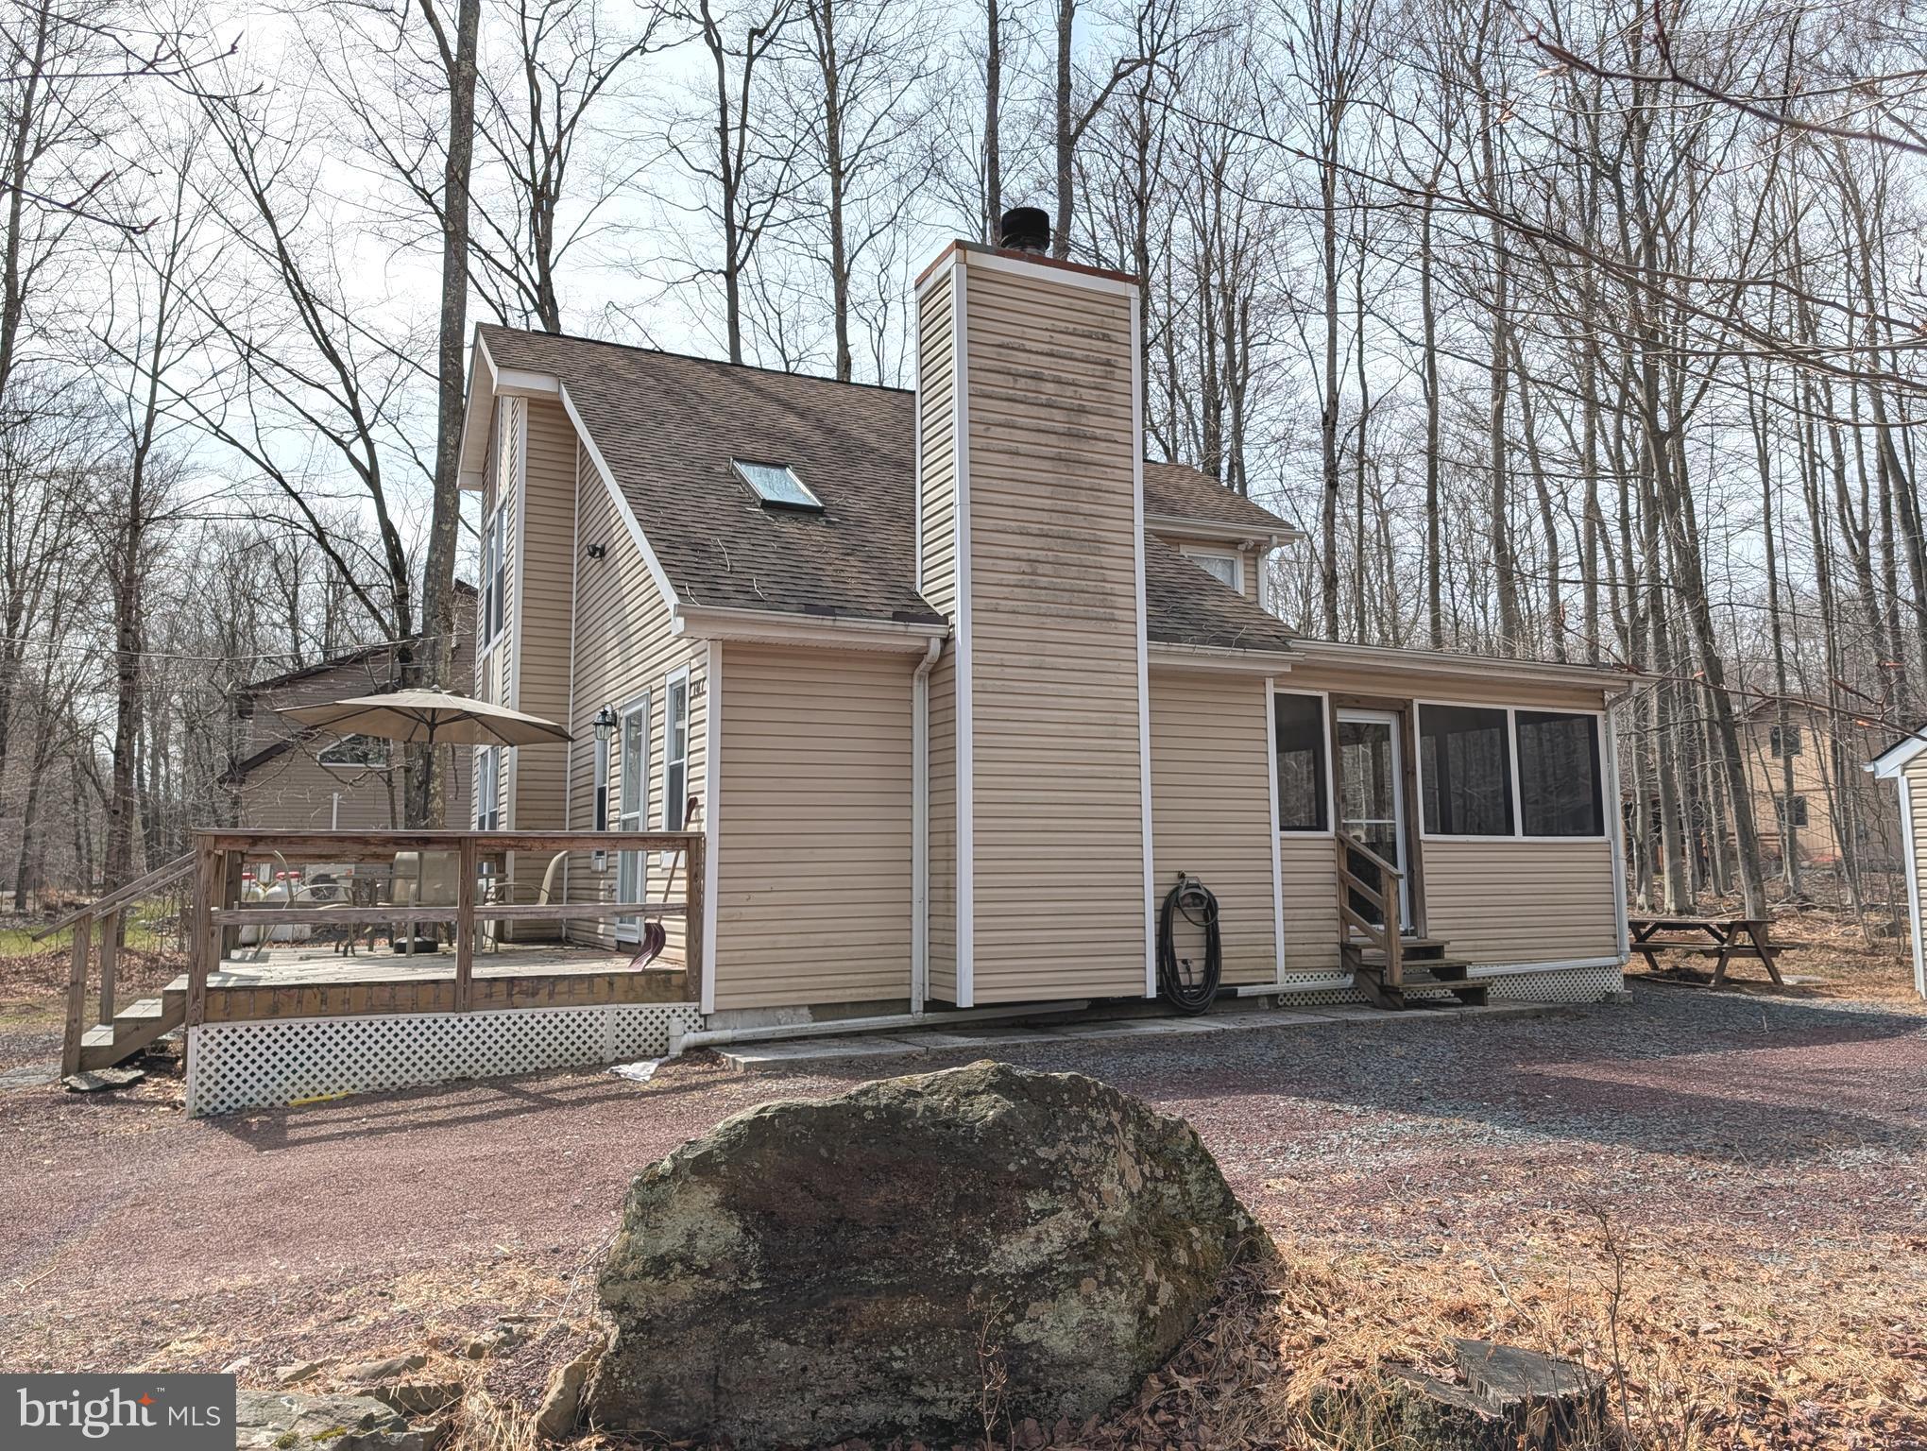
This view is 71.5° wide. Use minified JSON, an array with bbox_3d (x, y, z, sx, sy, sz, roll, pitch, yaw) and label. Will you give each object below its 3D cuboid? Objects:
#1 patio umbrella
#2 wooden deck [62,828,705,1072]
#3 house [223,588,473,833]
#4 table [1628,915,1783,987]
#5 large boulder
[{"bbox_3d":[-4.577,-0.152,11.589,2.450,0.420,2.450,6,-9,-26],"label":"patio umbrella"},{"bbox_3d":[-4.441,1.622,10.578,3.670,1.480,4.390,2,-6,-26],"label":"wooden deck"},{"bbox_3d":[-13.516,0.722,33.383,8.700,8.500,9.500,2,-7,-28],"label":"house"},{"bbox_3d":[8.508,2.635,15.747,1.480,0.740,1.830,2,-6,-26],"label":"table"},{"bbox_3d":[-0.049,1.442,3.894,1.980,0.960,0.950,0,-6,0],"label":"large boulder"}]

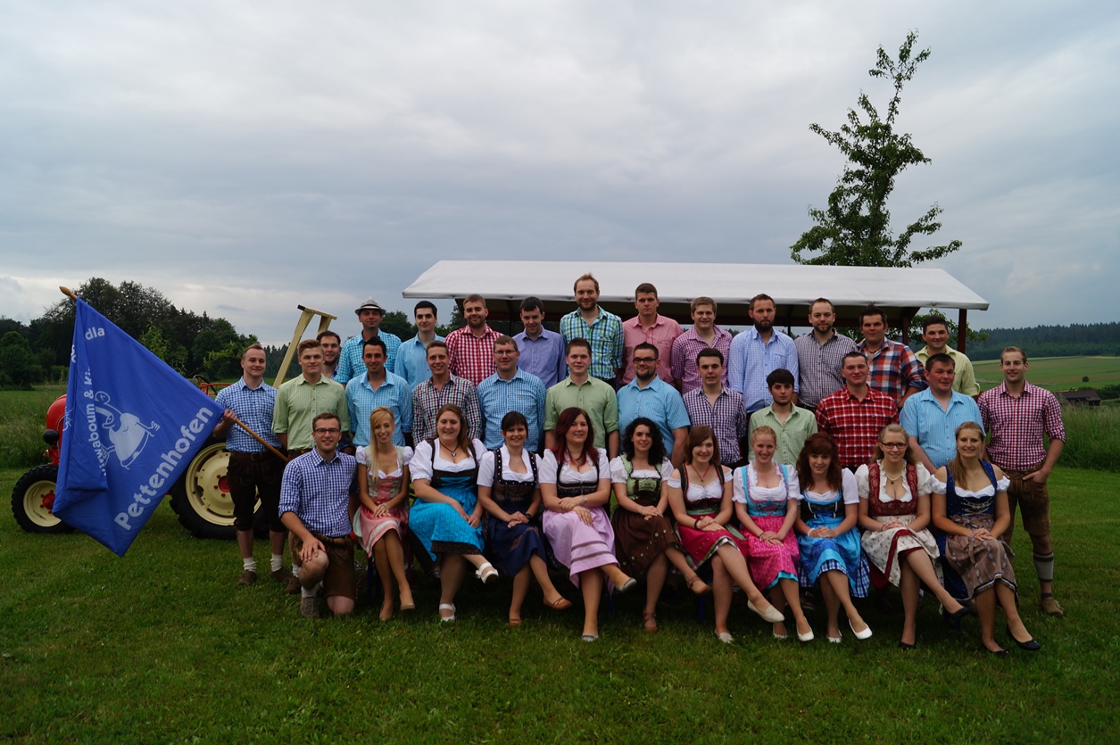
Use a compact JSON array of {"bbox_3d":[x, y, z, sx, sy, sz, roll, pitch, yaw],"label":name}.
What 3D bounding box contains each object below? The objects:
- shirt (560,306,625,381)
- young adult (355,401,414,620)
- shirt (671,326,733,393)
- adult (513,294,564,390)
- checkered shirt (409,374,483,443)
[{"bbox_3d":[0.247,-0.222,6.554,0.530,0.600,0.300,1,1,7],"label":"shirt"},{"bbox_3d":[-1.177,0.904,5.650,0.420,1.321,0.750,1,0,-6],"label":"young adult"},{"bbox_3d":[1.085,-0.039,6.420,0.490,0.640,0.290,1,0,-5],"label":"shirt"},{"bbox_3d":[-0.167,0.282,6.530,0.500,1.739,0.320,1,0,2],"label":"adult"},{"bbox_3d":[-0.854,0.307,6.304,0.540,0.600,0.300,1,1,6],"label":"checkered shirt"}]

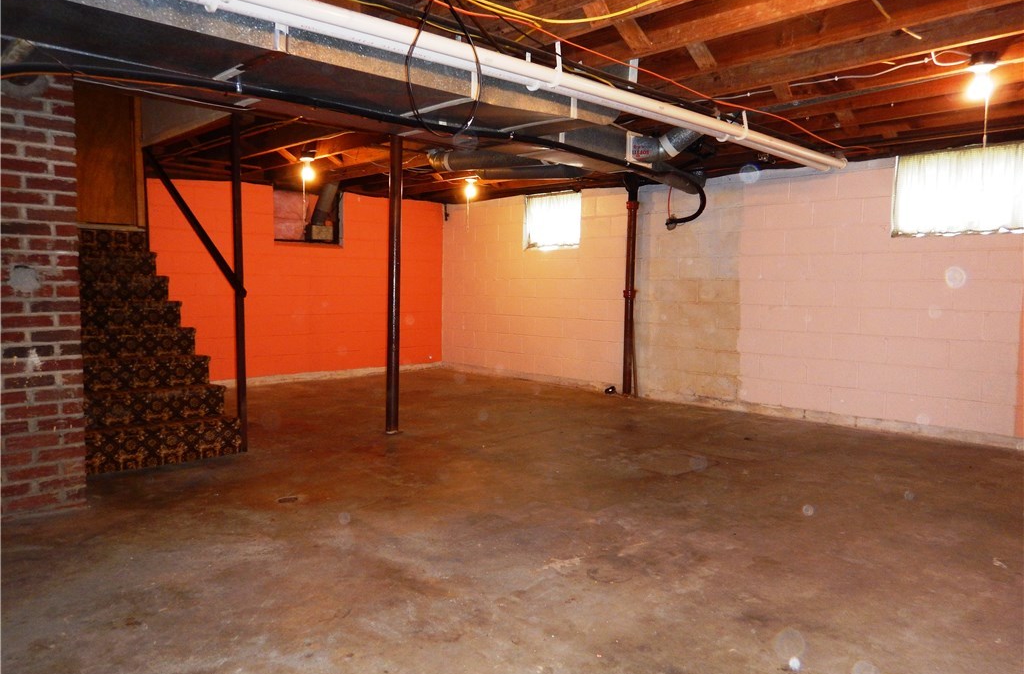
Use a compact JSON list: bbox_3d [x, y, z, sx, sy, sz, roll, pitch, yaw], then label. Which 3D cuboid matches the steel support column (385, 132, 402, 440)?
[{"bbox_3d":[-0.825,-0.360,4.986,0.092,2.090,0.092,-4,6,-45],"label":"steel support column"}]

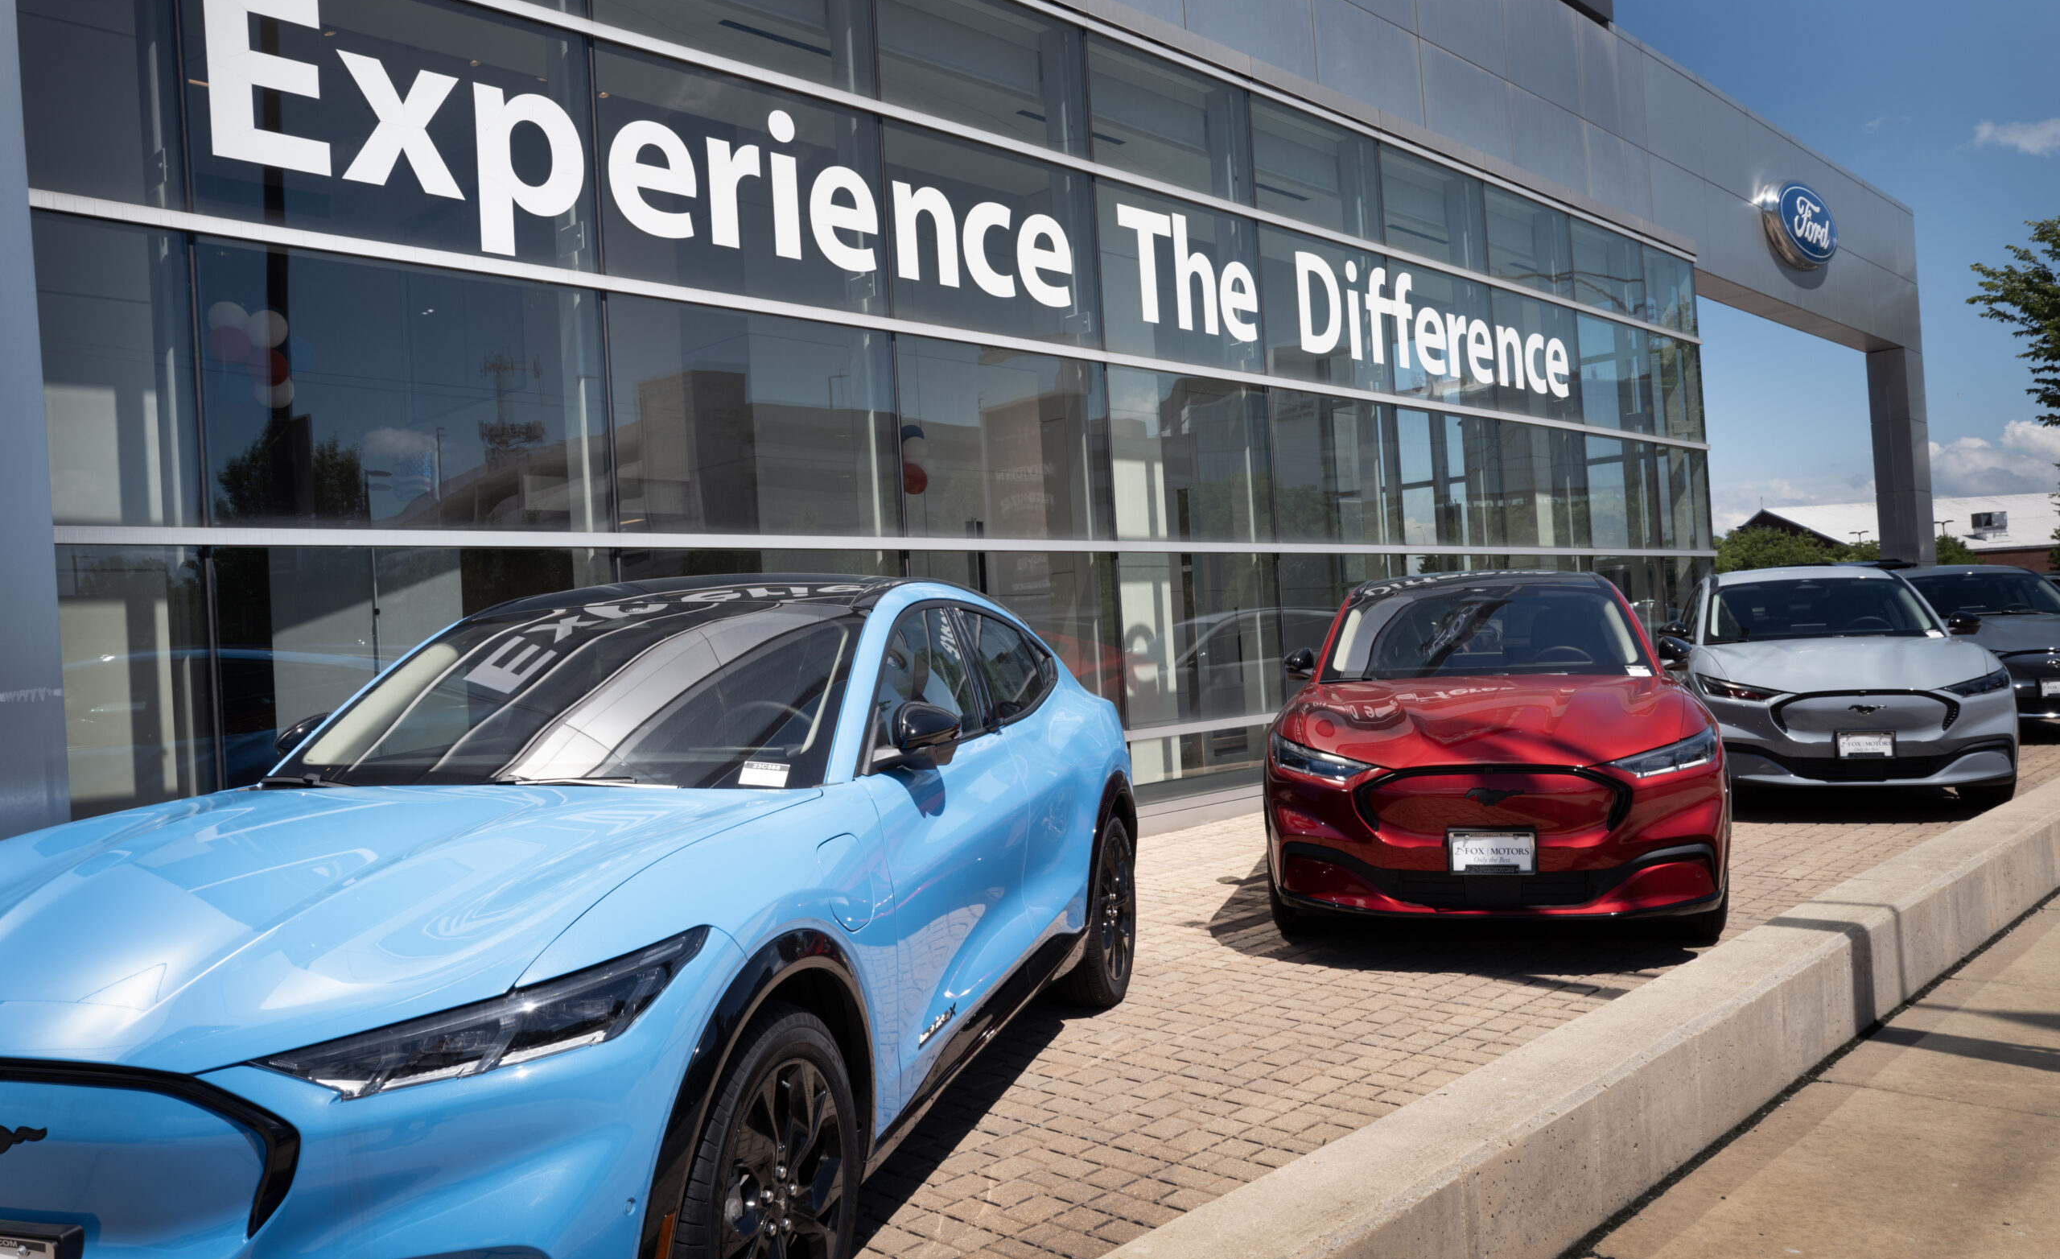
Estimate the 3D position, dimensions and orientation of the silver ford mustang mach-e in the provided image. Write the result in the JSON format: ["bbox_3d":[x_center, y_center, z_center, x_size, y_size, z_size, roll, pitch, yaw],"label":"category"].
[{"bbox_3d":[5.770,0.325,11.920,1.970,1.610,4.720,-2,1,18],"label":"silver ford mustang mach-e"}]

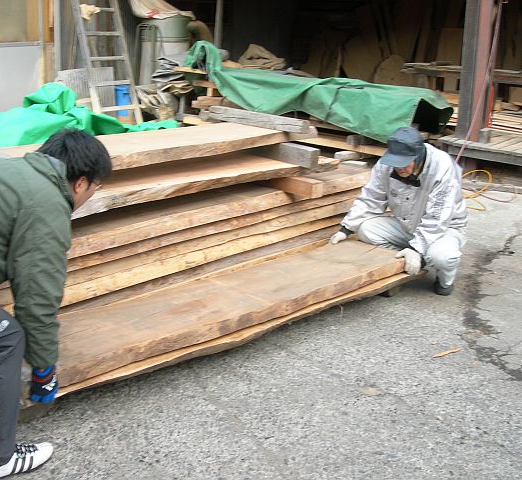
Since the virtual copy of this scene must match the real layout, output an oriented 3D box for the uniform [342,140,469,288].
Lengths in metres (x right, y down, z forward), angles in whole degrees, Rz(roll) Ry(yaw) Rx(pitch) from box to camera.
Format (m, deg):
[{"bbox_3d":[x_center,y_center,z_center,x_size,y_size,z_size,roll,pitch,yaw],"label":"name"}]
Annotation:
[{"bbox_3d":[0.903,-0.186,4.420,0.660,0.800,0.600,15,22,40],"label":"uniform"}]

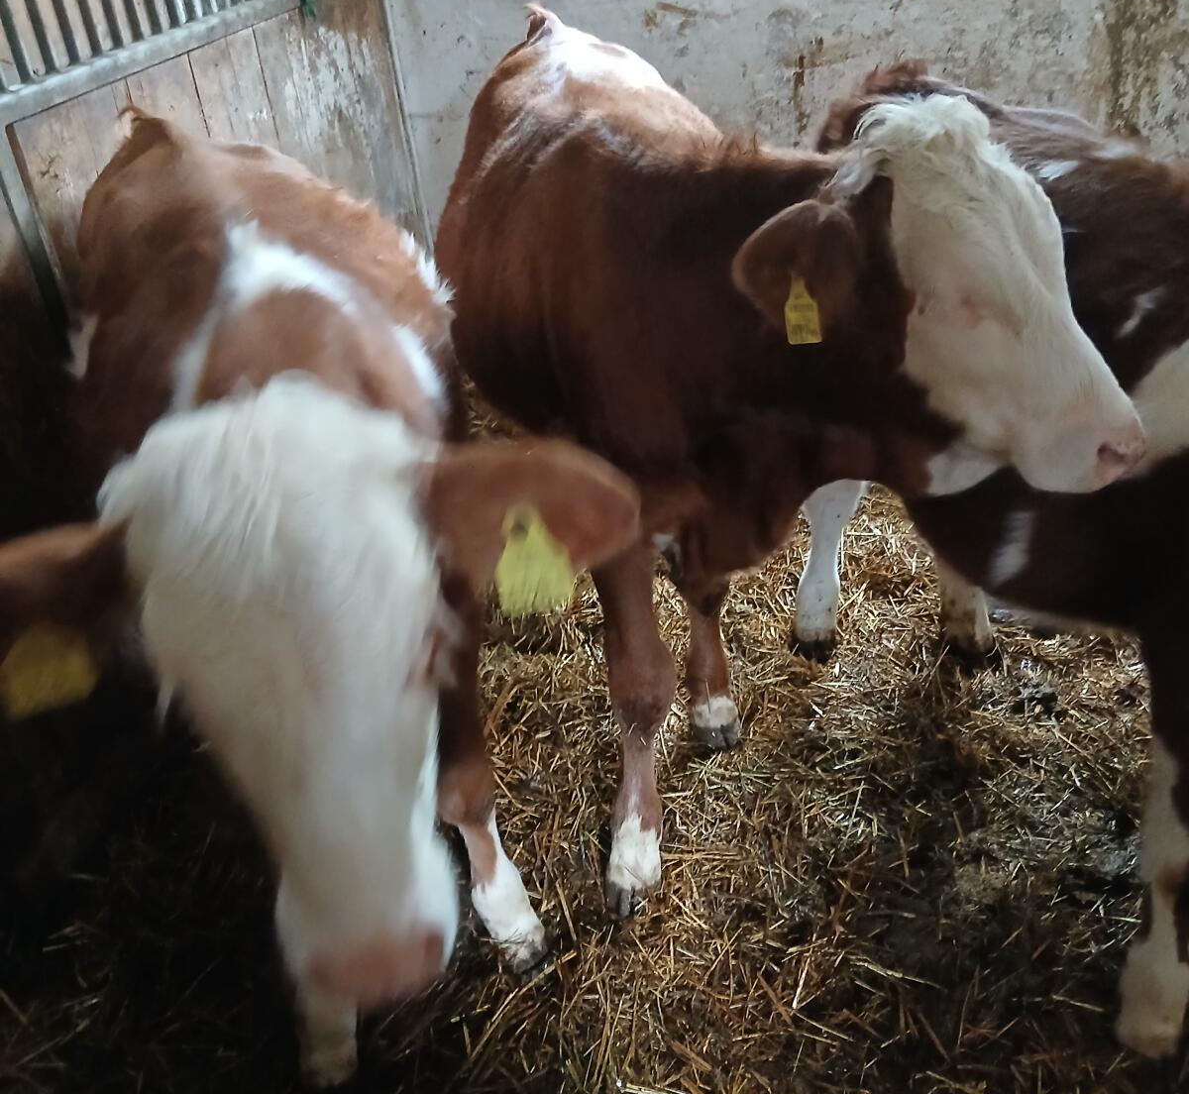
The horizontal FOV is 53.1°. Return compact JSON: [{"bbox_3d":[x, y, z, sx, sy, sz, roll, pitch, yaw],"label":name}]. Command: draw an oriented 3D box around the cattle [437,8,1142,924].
[{"bbox_3d":[0.125,-0.180,2.030,0.600,1.230,1.530,-14,31,-12],"label":"cattle"}]

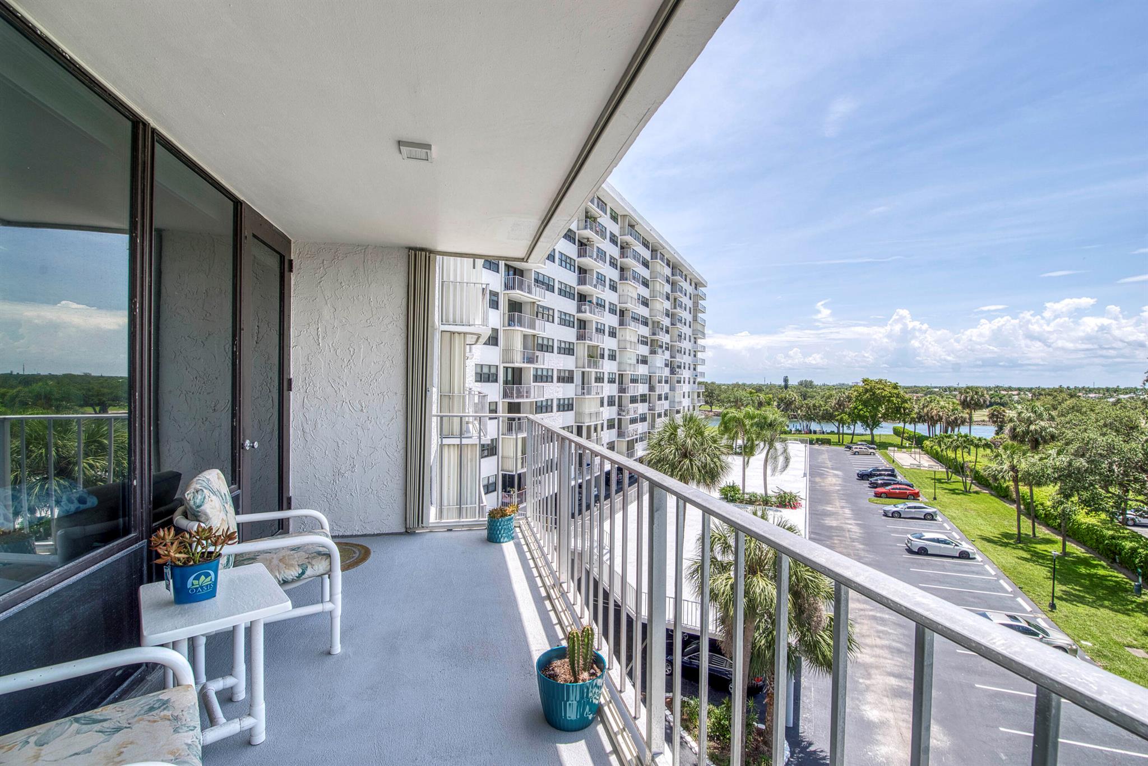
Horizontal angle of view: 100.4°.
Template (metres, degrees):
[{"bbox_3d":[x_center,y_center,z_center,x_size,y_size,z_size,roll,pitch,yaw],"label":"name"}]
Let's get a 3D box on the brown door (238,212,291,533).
[{"bbox_3d":[-2.315,0.050,3.630,0.050,2.490,0.940,0,0,-13],"label":"brown door"}]

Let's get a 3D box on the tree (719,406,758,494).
[{"bbox_3d":[13.900,5.750,40.500,3.300,7.300,3.300,0,0,0],"label":"tree"}]

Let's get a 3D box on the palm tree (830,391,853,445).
[{"bbox_3d":[59.600,7.700,106.700,5.200,11.800,5.200,0,0,0],"label":"palm tree"}]

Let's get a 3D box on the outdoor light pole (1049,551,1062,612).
[{"bbox_3d":[28.350,11.680,28.200,0.420,3.470,0.420,0,0,19],"label":"outdoor light pole"}]

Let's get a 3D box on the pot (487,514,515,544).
[{"bbox_3d":[-0.629,1.226,4.090,0.235,0.205,0.235,0,0,-13],"label":"pot"}]

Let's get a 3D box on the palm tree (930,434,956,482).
[{"bbox_3d":[51.700,10.330,66.800,2.900,6.800,2.900,0,0,37],"label":"palm tree"}]

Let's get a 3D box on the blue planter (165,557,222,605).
[{"bbox_3d":[-1.517,0.785,1.923,0.160,0.150,0.160,0,0,38],"label":"blue planter"}]

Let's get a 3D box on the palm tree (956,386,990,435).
[{"bbox_3d":[73.400,7.200,88.300,4.700,13.000,4.700,0,0,37],"label":"palm tree"}]

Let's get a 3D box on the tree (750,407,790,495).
[{"bbox_3d":[16.300,5.720,39.800,3.350,7.400,3.350,0,0,0],"label":"tree"}]

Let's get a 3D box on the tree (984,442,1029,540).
[{"bbox_3d":[36.900,9.300,40.900,3.200,8.500,3.200,0,0,42],"label":"tree"}]

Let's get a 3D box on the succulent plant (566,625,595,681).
[{"bbox_3d":[0.028,1.052,1.882,0.110,0.200,0.100,0,0,0],"label":"succulent plant"}]

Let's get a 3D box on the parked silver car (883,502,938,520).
[{"bbox_3d":[33.700,12.720,47.900,4.650,1.440,1.820,0,0,19],"label":"parked silver car"}]

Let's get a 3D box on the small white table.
[{"bbox_3d":[-1.385,1.070,1.850,0.413,0.500,0.557,0,0,-38],"label":"small white table"}]

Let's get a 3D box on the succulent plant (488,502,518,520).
[{"bbox_3d":[-0.618,1.100,4.160,0.250,0.145,0.220,0,0,0],"label":"succulent plant"}]

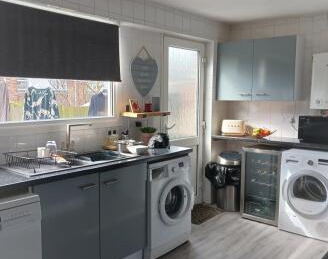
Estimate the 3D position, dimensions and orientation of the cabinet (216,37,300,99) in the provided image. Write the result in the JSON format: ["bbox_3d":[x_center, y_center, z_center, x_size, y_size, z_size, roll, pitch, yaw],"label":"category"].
[{"bbox_3d":[1.191,-0.726,4.271,1.009,0.747,0.310,5,7,40],"label":"cabinet"}]

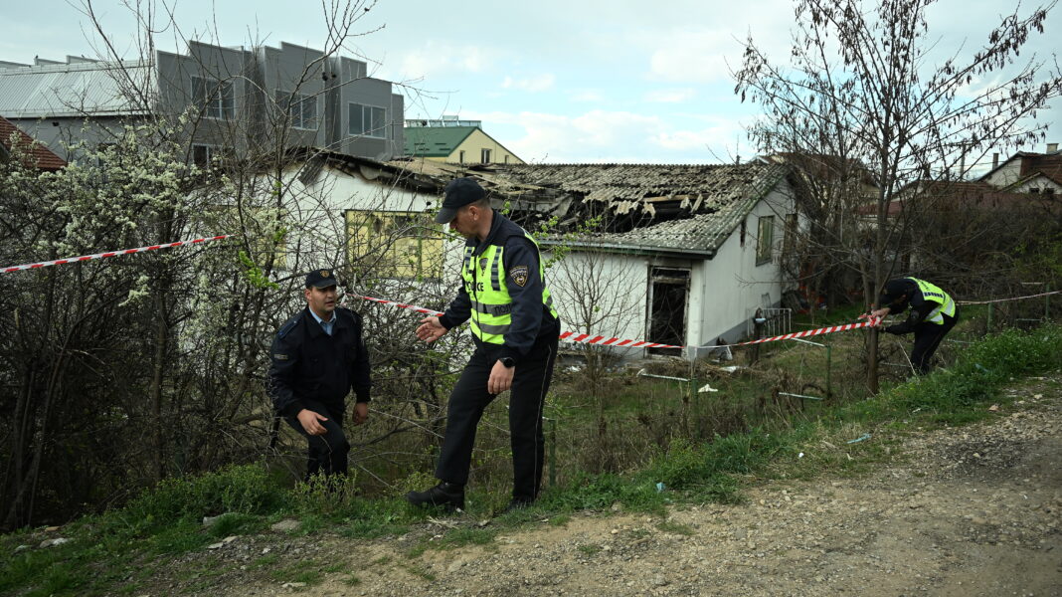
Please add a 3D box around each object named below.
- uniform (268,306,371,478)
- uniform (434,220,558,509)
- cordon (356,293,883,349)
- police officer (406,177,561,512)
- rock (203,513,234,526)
[{"bbox_3d":[-1.306,0.639,5.080,0.560,1.200,0.520,-2,8,-27],"label":"uniform"},{"bbox_3d":[-0.173,0.303,4.300,0.580,1.520,0.520,-3,8,-29],"label":"uniform"},{"bbox_3d":[1.161,0.128,6.780,5.422,0.652,0.120,-3,8,-31],"label":"cordon"},{"bbox_3d":[-0.240,0.240,4.280,0.750,1.770,0.550,-3,8,-29],"label":"police officer"},{"bbox_3d":[-1.604,1.139,4.250,0.165,0.060,0.110,0,7,-6],"label":"rock"}]

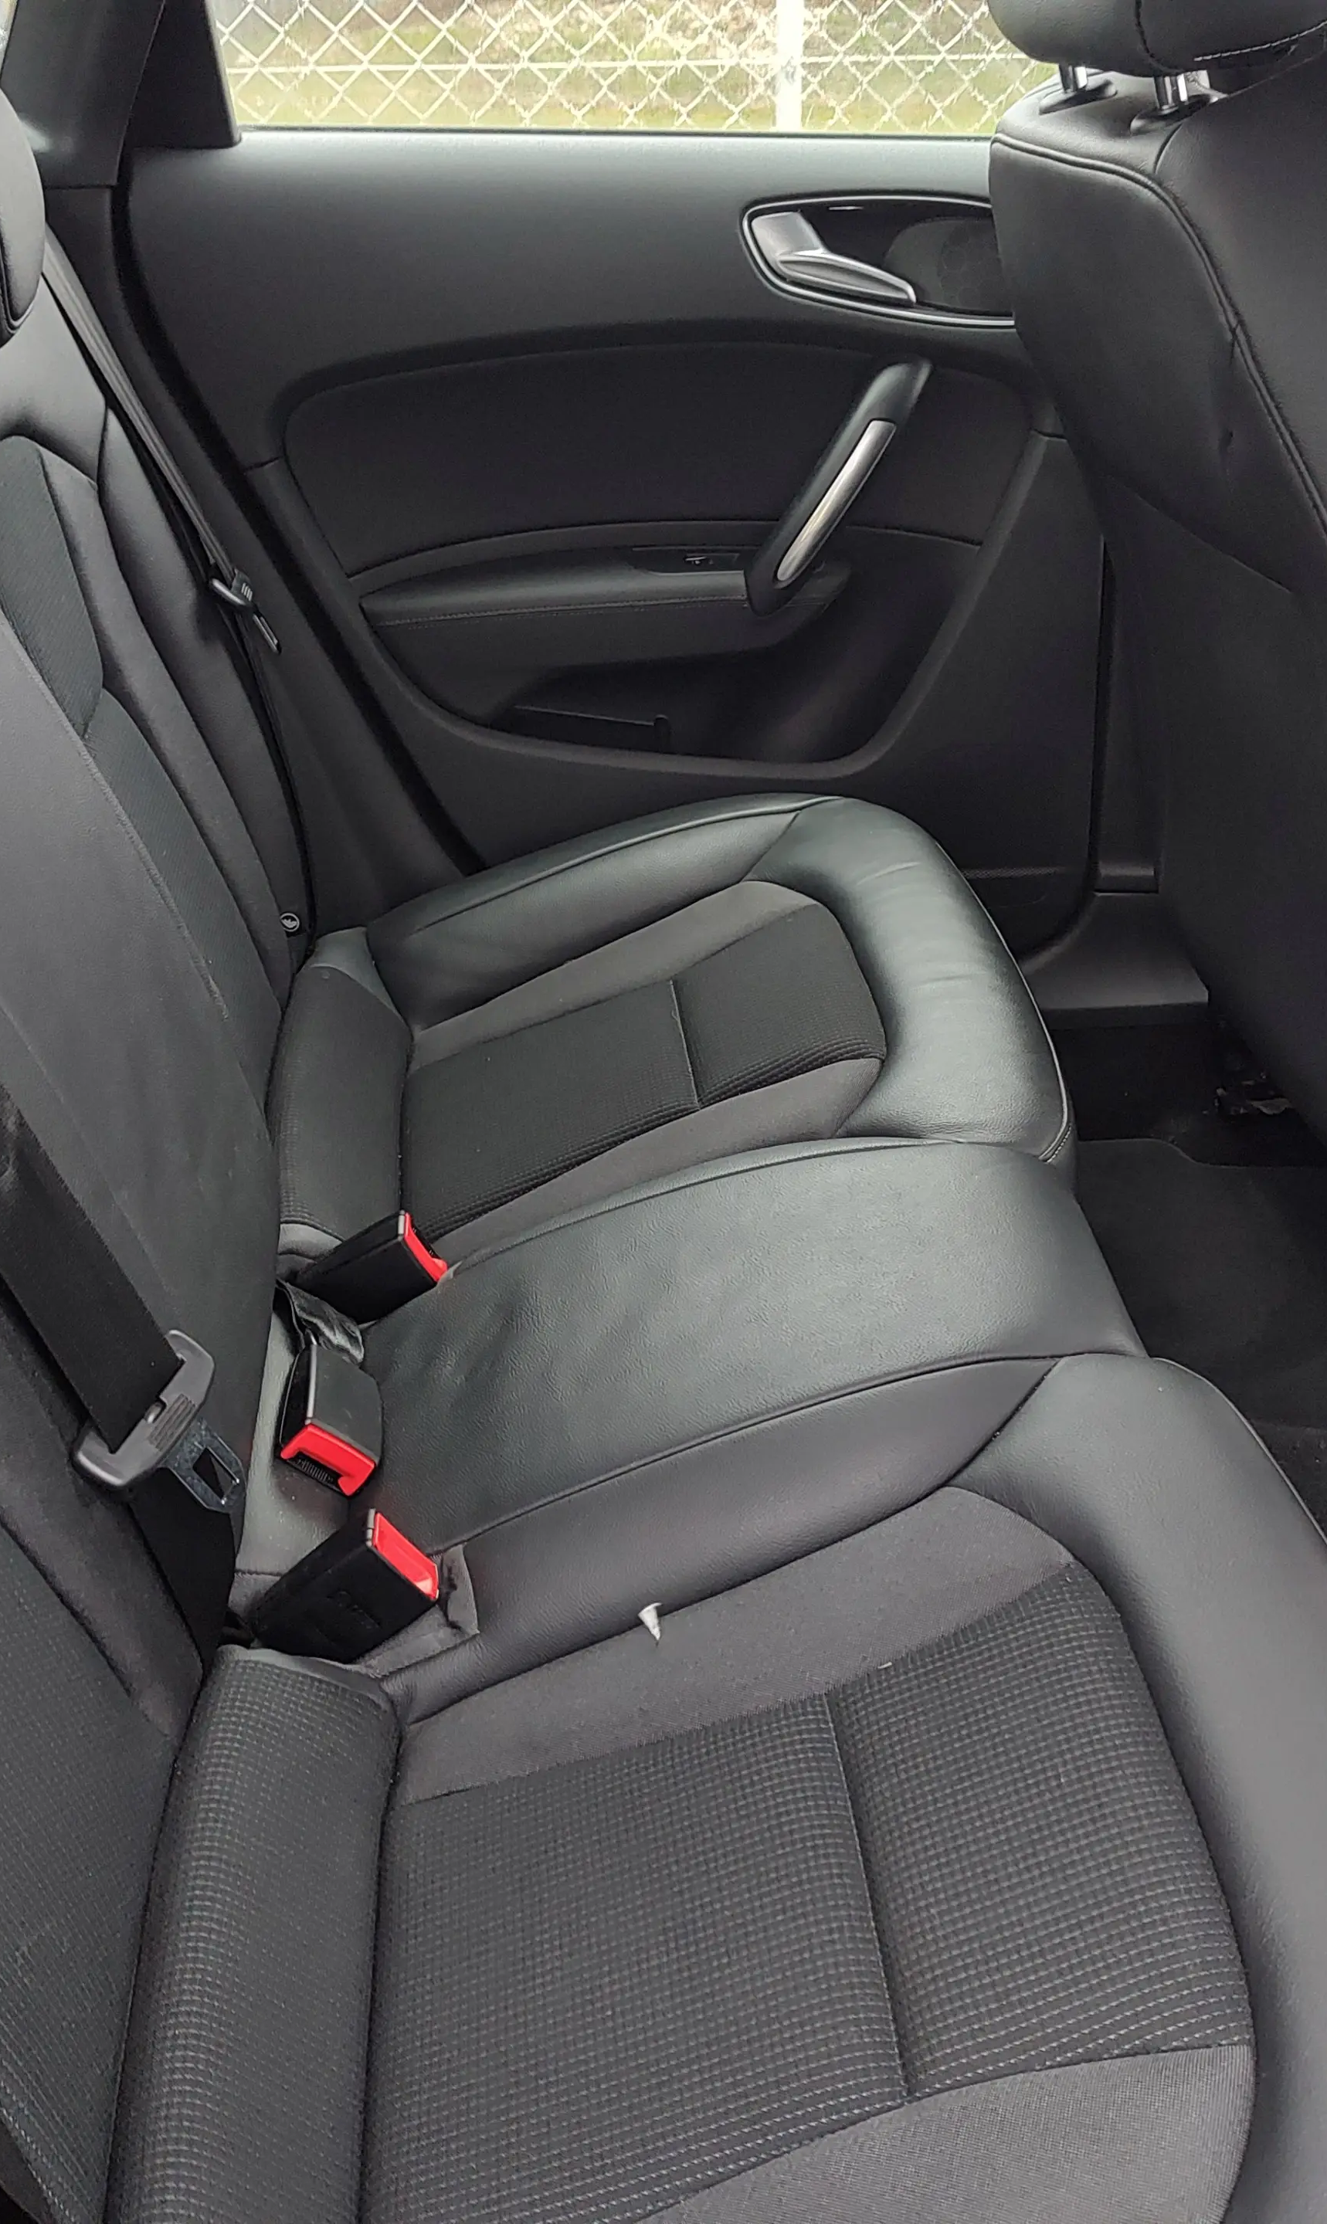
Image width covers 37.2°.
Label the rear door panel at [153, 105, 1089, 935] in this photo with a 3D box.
[{"bbox_3d":[-0.002,-0.386,1.467,0.720,0.620,0.110,-3,31,-4],"label":"rear door panel"}]

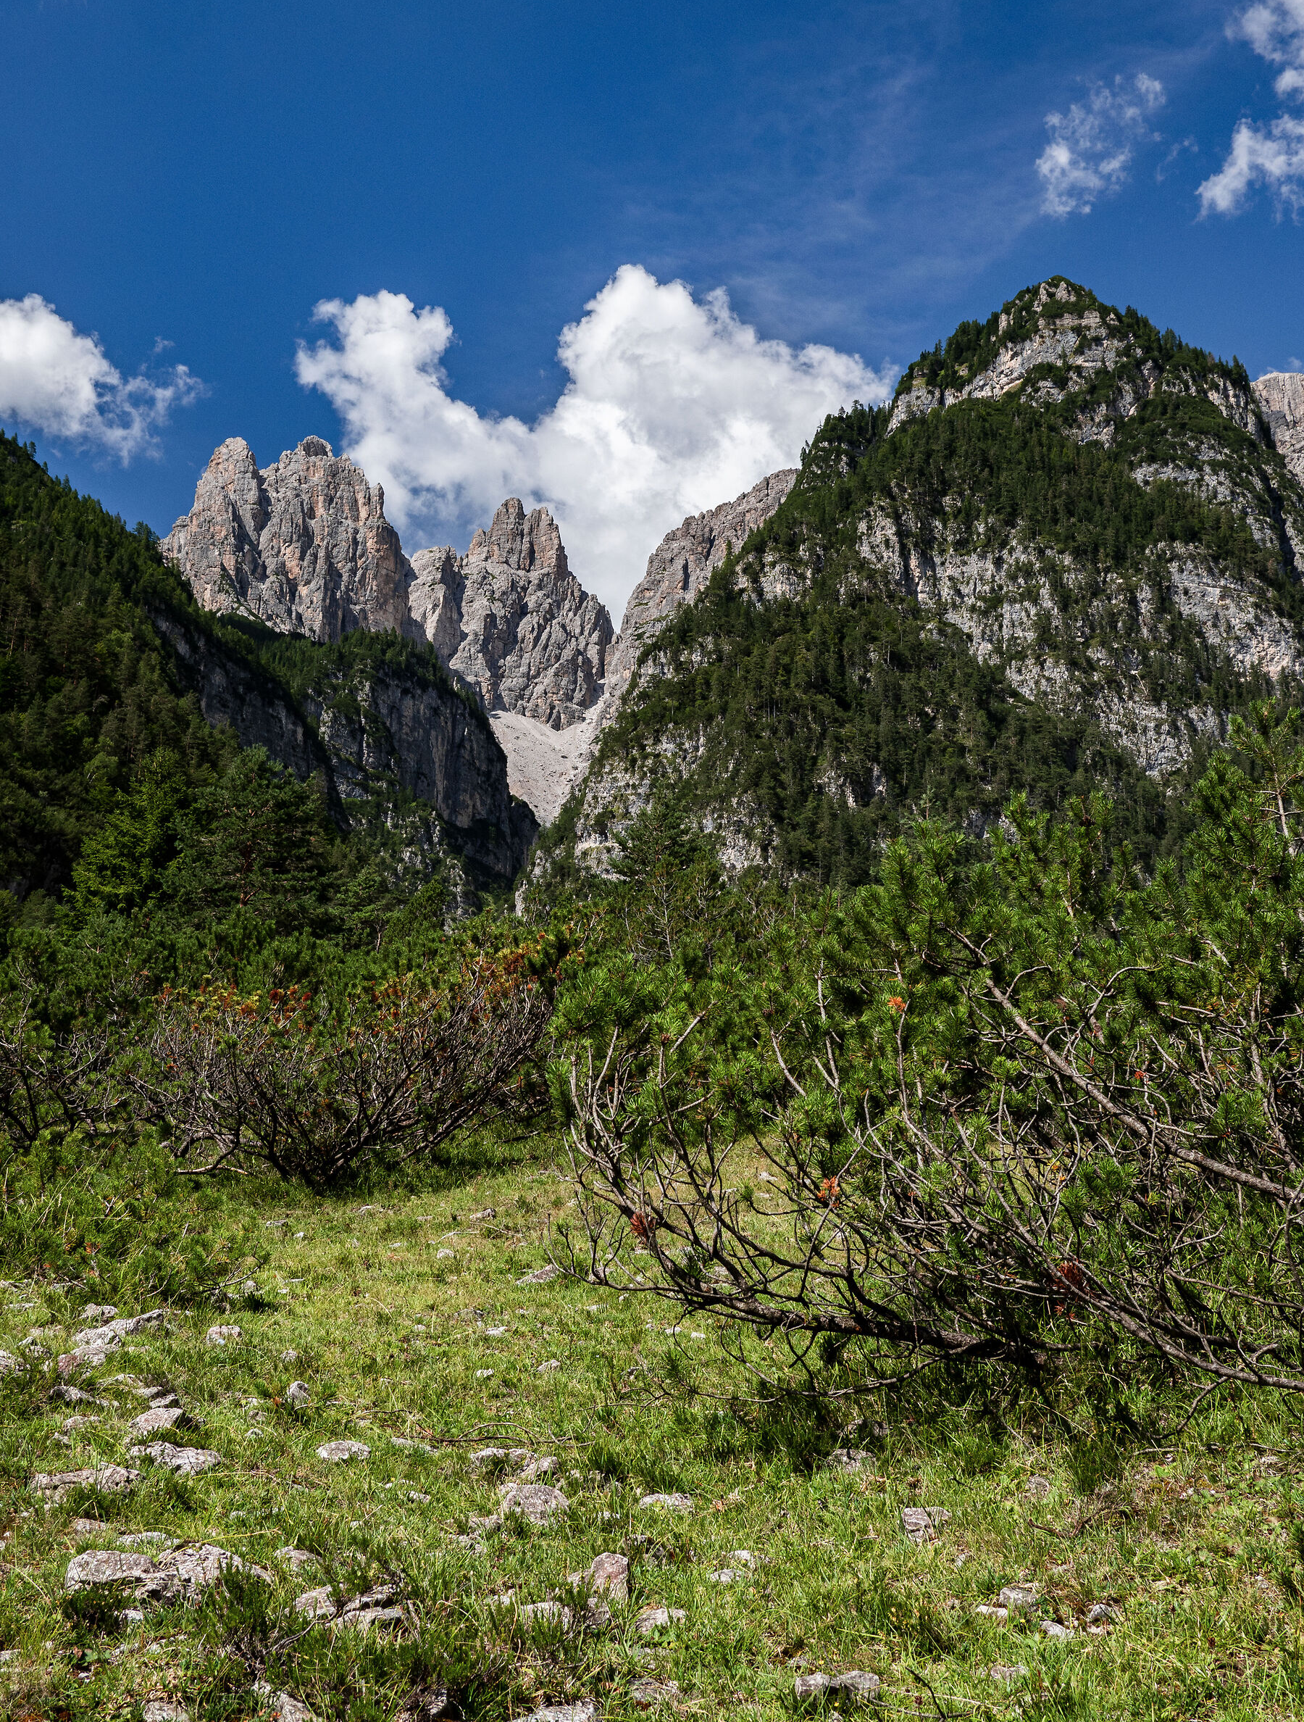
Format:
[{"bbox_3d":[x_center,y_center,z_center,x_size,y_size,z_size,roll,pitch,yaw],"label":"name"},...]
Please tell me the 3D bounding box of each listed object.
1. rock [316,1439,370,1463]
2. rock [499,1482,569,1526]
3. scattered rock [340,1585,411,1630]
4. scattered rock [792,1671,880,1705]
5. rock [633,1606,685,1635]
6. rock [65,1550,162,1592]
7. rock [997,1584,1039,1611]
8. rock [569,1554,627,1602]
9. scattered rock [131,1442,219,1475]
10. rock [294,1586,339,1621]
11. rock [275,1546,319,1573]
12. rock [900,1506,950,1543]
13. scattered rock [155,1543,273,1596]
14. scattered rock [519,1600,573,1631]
[{"bbox_3d":[-0.958,1.830,6.231,0.168,0.058,0.135,0,-3,0],"label":"rock"},{"bbox_3d":[-0.326,1.782,5.567,0.195,0.100,0.156,0,-3,0],"label":"rock"},{"bbox_3d":[-0.650,1.748,4.705,0.165,0.090,0.124,0,-3,0],"label":"scattered rock"},{"bbox_3d":[0.388,1.725,4.189,0.180,0.055,0.101,0,-3,5],"label":"scattered rock"},{"bbox_3d":[0.017,1.738,4.599,0.116,0.044,0.089,0,-3,0],"label":"rock"},{"bbox_3d":[-1.321,1.740,4.926,0.229,0.070,0.151,1,-3,-15],"label":"rock"},{"bbox_3d":[0.877,1.767,4.822,0.101,0.057,0.081,0,-3,0],"label":"rock"},{"bbox_3d":[-0.131,1.749,4.904,0.146,0.106,0.110,0,-3,0],"label":"rock"},{"bbox_3d":[-1.418,1.775,5.966,0.269,0.082,0.178,1,-3,-13],"label":"scattered rock"},{"bbox_3d":[-0.794,1.758,4.758,0.106,0.071,0.090,0,-3,0],"label":"rock"},{"bbox_3d":[-0.891,1.751,5.039,0.107,0.048,0.082,1,-3,-10],"label":"rock"},{"bbox_3d":[0.717,1.744,5.279,0.129,0.081,0.099,0,-3,8],"label":"rock"},{"bbox_3d":[-1.070,1.731,4.906,0.280,0.087,0.194,1,-3,-12],"label":"scattered rock"},{"bbox_3d":[-0.249,1.761,4.694,0.127,0.058,0.095,0,-3,0],"label":"scattered rock"}]

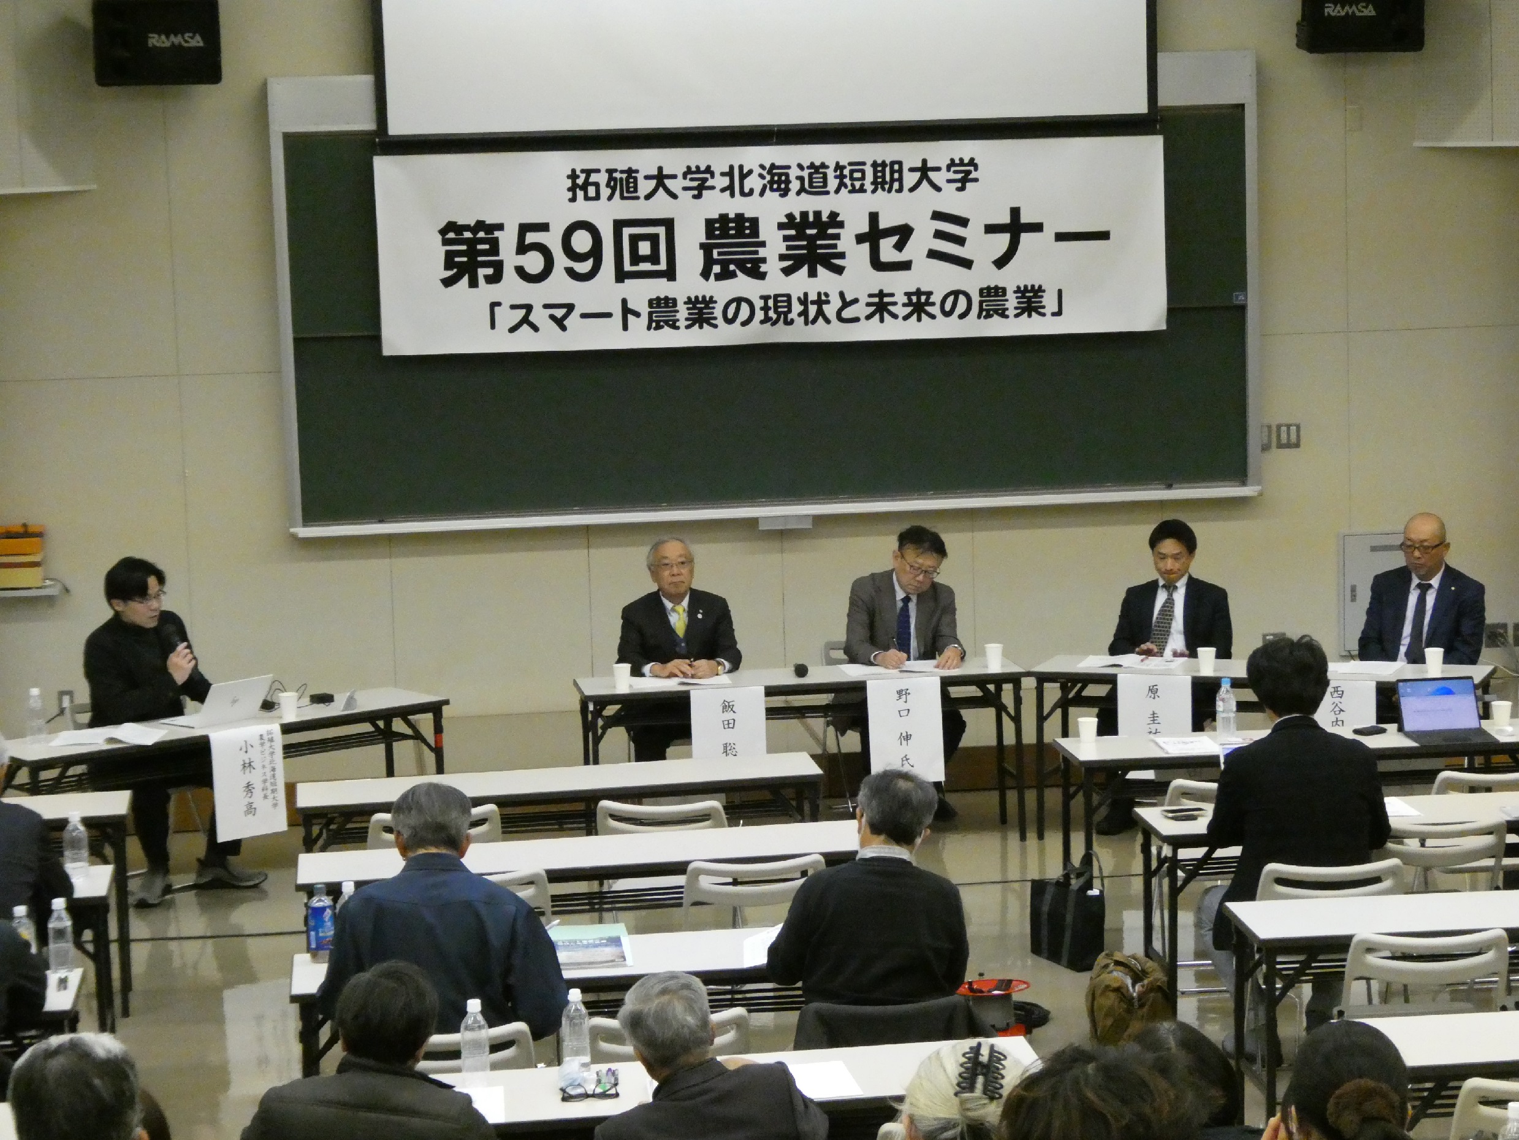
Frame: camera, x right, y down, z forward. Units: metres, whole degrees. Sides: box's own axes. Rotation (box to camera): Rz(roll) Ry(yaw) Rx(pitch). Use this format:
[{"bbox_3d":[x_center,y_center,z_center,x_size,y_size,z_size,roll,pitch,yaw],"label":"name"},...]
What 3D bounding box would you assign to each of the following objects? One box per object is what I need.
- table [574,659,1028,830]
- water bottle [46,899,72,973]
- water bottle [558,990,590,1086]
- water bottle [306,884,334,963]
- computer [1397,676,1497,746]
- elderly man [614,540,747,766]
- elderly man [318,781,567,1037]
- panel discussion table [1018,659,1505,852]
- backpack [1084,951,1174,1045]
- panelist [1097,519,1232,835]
[{"bbox_3d":[0.172,0.778,14.171,1.800,0.700,0.450,-3,7,-9],"label":"table"},{"bbox_3d":[-1.899,0.991,9.391,0.067,0.202,0.067,-3,7,-7],"label":"water bottle"},{"bbox_3d":[-0.437,1.098,8.244,0.068,0.213,0.068,-3,7,-7],"label":"water bottle"},{"bbox_3d":[-1.204,0.960,9.494,0.072,0.218,0.072,-3,7,-7],"label":"water bottle"},{"bbox_3d":[2.435,0.500,12.262,0.290,0.195,0.300,-3,7,-5],"label":"computer"},{"bbox_3d":[-0.333,0.489,14.447,0.540,1.240,0.720,-3,7,-7],"label":"elderly man"},{"bbox_3d":[-0.825,1.165,9.007,0.640,1.310,0.740,-3,7,-7],"label":"elderly man"},{"bbox_3d":[2.026,0.745,13.981,1.800,0.700,0.450,1,8,20],"label":"panel discussion table"},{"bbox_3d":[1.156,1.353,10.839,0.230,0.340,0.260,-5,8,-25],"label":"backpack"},{"bbox_3d":[1.704,0.426,14.387,0.550,1.250,0.680,0,8,17],"label":"panelist"}]

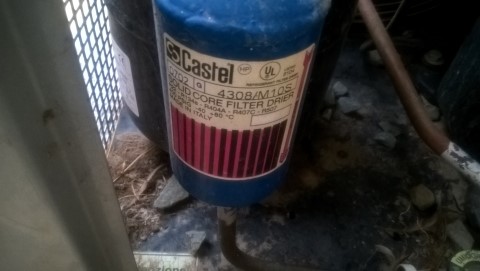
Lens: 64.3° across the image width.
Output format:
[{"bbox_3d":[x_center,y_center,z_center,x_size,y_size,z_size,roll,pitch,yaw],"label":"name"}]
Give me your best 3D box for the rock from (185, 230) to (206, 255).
[{"bbox_3d":[-0.037,0.090,0.321,0.017,0.010,0.019,12,47,5],"label":"rock"}]

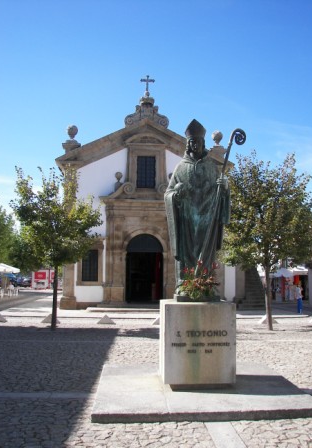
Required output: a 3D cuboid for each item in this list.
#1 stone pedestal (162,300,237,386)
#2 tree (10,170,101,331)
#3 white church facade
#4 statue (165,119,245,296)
[{"bbox_3d":[0.553,1.603,6.501,0.930,1.017,0.918,1,-6,-3],"label":"stone pedestal"},{"bbox_3d":[-2.943,0.667,13.797,2.613,4.826,2.613,1,-6,-3],"label":"tree"},{"bbox_3d":[-0.426,-1.391,23.742,8.485,11.015,3.500,1,-6,-3],"label":"white church facade"},{"bbox_3d":[0.717,-0.221,6.723,1.193,2.658,0.800,1,-6,-3],"label":"statue"}]

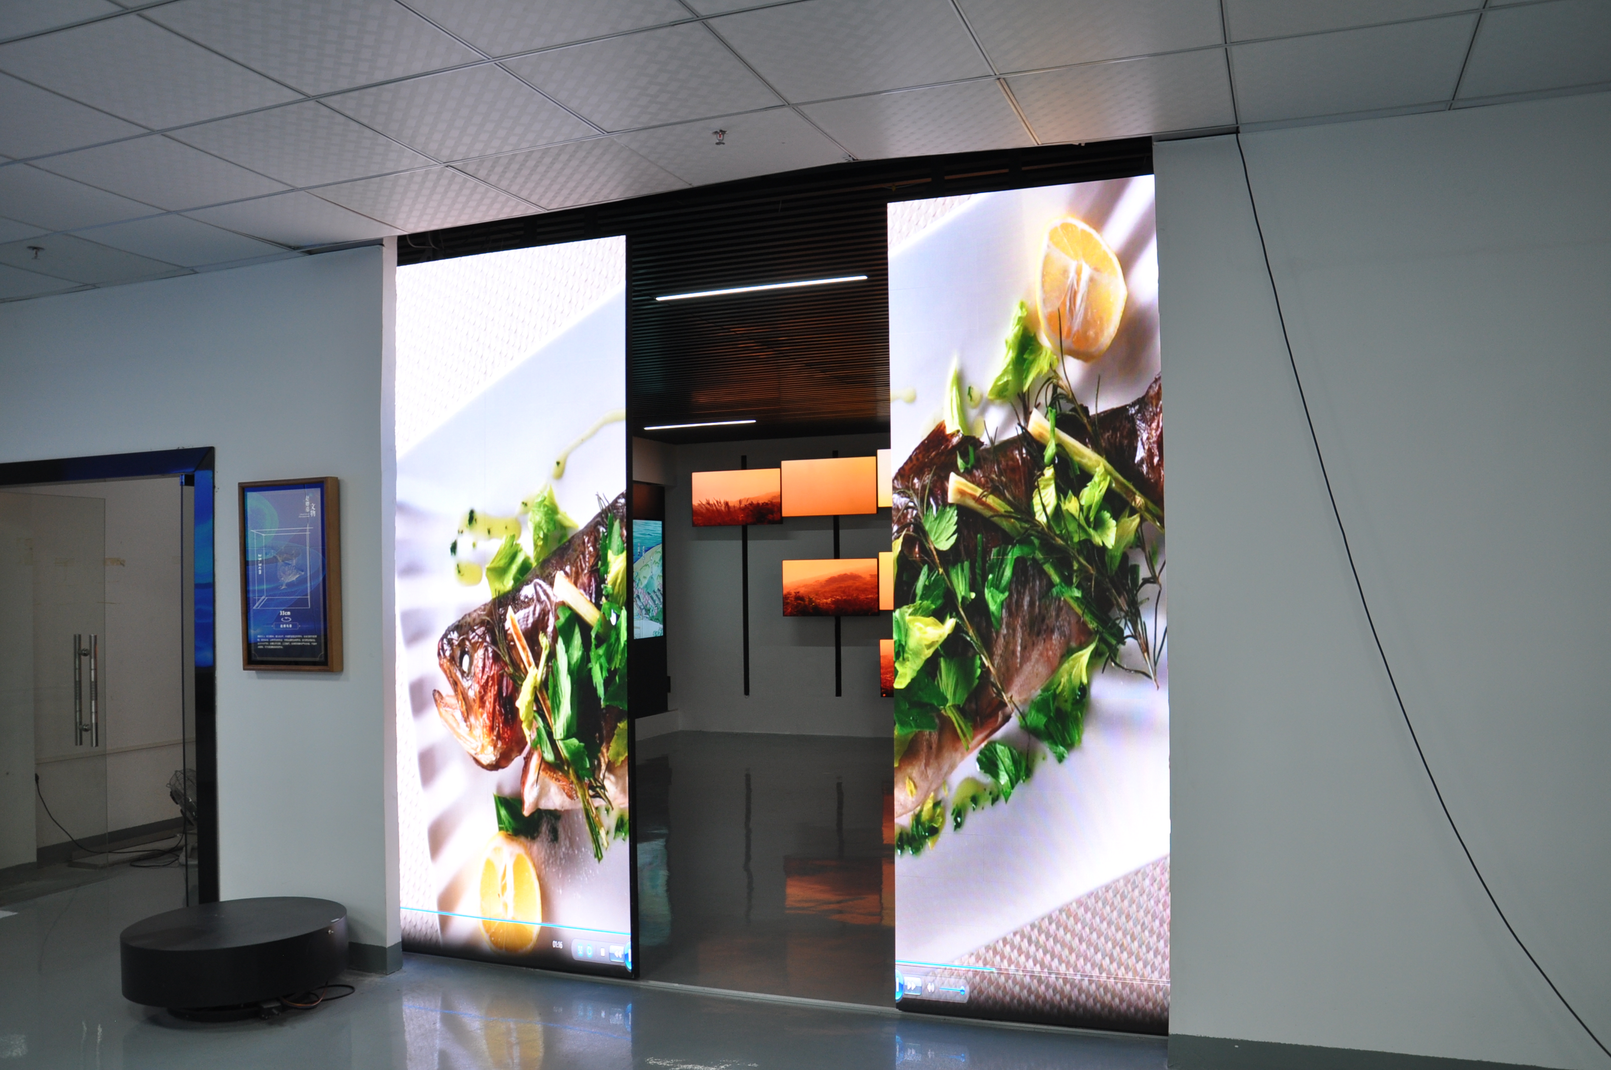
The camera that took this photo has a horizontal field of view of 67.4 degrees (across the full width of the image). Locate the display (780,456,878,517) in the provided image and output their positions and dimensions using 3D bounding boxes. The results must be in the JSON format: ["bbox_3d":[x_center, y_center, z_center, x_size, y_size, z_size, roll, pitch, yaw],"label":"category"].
[{"bbox_3d":[0.222,-0.444,11.209,0.955,0.545,0.060,-1,-2,20],"label":"display"}]

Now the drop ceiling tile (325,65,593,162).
[{"bbox_3d":[-0.980,-1.212,3.480,0.585,0.020,0.585,-1,-2,20],"label":"drop ceiling tile"}]

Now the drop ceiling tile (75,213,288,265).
[{"bbox_3d":[-2.434,-1.164,4.740,0.595,0.020,0.595,-1,-2,20],"label":"drop ceiling tile"}]

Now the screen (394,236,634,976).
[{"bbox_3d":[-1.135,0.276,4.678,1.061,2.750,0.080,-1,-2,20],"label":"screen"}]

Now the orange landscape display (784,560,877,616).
[{"bbox_3d":[0.246,0.507,11.399,0.968,0.556,0.080,-1,-2,20],"label":"orange landscape display"}]

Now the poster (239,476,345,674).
[{"bbox_3d":[-2.090,0.166,4.897,0.467,0.775,0.060,-1,-2,20],"label":"poster"}]

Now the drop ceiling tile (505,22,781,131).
[{"bbox_3d":[-0.425,-1.229,3.269,0.585,0.020,0.585,-1,-2,20],"label":"drop ceiling tile"}]

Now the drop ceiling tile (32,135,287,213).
[{"bbox_3d":[-2.087,-1.183,3.965,0.595,0.020,0.595,-1,-2,20],"label":"drop ceiling tile"}]

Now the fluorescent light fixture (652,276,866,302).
[{"bbox_3d":[-0.219,-1.159,5.672,1.074,0.050,0.060,-1,-2,20],"label":"fluorescent light fixture"}]

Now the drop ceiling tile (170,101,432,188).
[{"bbox_3d":[-1.530,-1.194,3.695,0.585,0.020,0.585,-1,-2,20],"label":"drop ceiling tile"}]

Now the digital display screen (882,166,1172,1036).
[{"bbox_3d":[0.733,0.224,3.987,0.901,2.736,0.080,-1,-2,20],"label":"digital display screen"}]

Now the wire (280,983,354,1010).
[{"bbox_3d":[-1.811,1.711,4.476,0.190,0.035,0.210,-1,-2,20],"label":"wire"}]

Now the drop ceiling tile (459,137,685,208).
[{"bbox_3d":[-0.787,-1.225,4.088,0.595,0.020,0.595,-1,-2,20],"label":"drop ceiling tile"}]

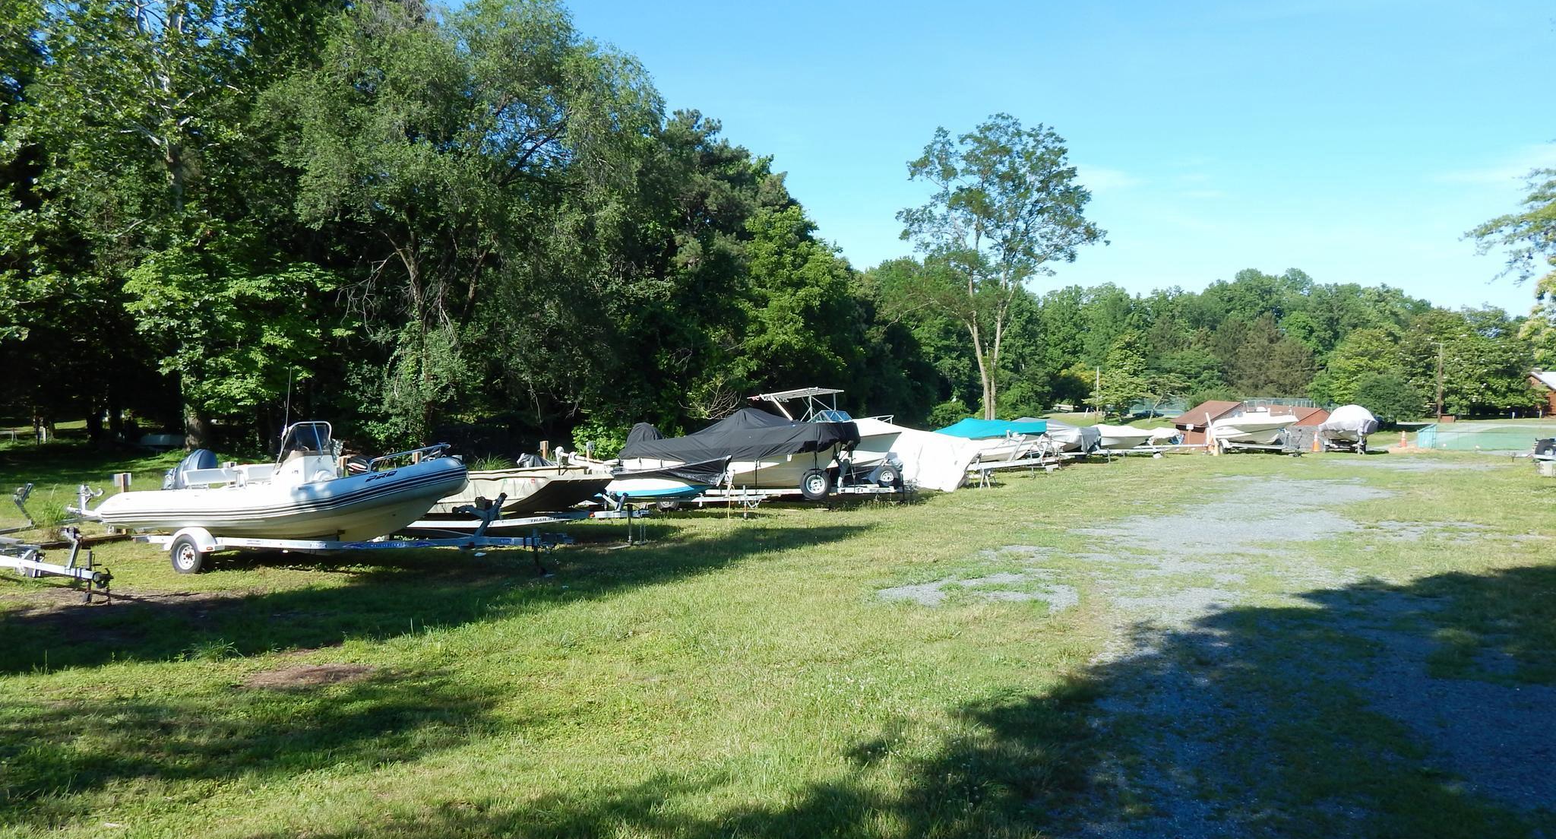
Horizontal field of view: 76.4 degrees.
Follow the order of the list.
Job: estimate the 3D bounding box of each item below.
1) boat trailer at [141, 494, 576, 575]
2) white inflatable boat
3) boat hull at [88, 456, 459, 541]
[{"bbox_3d":[-6.650,1.740,15.600,7.400,1.300,2.300,-2,-1,18],"label":"boat trailer"},{"bbox_3d":[-7.600,0.970,15.900,6.500,1.880,2.400,-2,-1,18],"label":"white inflatable boat"},{"bbox_3d":[-7.600,1.240,15.900,6.450,1.300,2.400,-2,-1,18],"label":"boat hull"}]

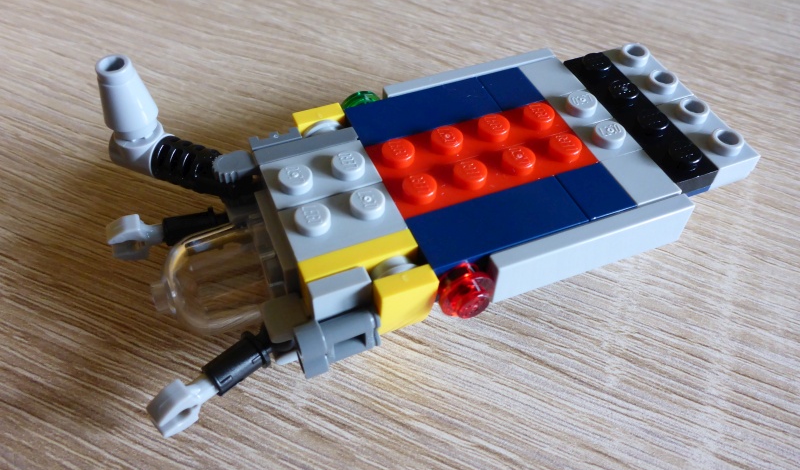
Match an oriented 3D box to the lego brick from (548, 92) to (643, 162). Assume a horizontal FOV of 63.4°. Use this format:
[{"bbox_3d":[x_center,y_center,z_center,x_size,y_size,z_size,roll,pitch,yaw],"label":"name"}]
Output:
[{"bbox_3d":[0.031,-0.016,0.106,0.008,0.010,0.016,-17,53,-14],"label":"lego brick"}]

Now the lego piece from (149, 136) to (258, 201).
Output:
[{"bbox_3d":[-0.030,-0.010,0.102,0.018,0.007,0.007,22,53,16],"label":"lego piece"}]

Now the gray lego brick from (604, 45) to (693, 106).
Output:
[{"bbox_3d":[0.043,-0.027,0.113,0.008,0.006,0.016,-17,53,-14],"label":"gray lego brick"}]

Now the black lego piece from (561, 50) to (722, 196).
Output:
[{"bbox_3d":[0.038,-0.019,0.106,0.008,0.005,0.032,-17,53,-14],"label":"black lego piece"}]

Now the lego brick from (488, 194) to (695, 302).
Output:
[{"bbox_3d":[0.027,0.002,0.093,0.032,0.008,0.003,-17,53,-14],"label":"lego brick"}]

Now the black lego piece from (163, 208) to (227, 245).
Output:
[{"bbox_3d":[-0.032,-0.002,0.103,0.010,0.005,0.005,-16,53,-15],"label":"black lego piece"}]

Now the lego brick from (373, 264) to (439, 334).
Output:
[{"bbox_3d":[0.001,0.009,0.086,0.008,0.008,0.003,-17,53,-16],"label":"lego brick"}]

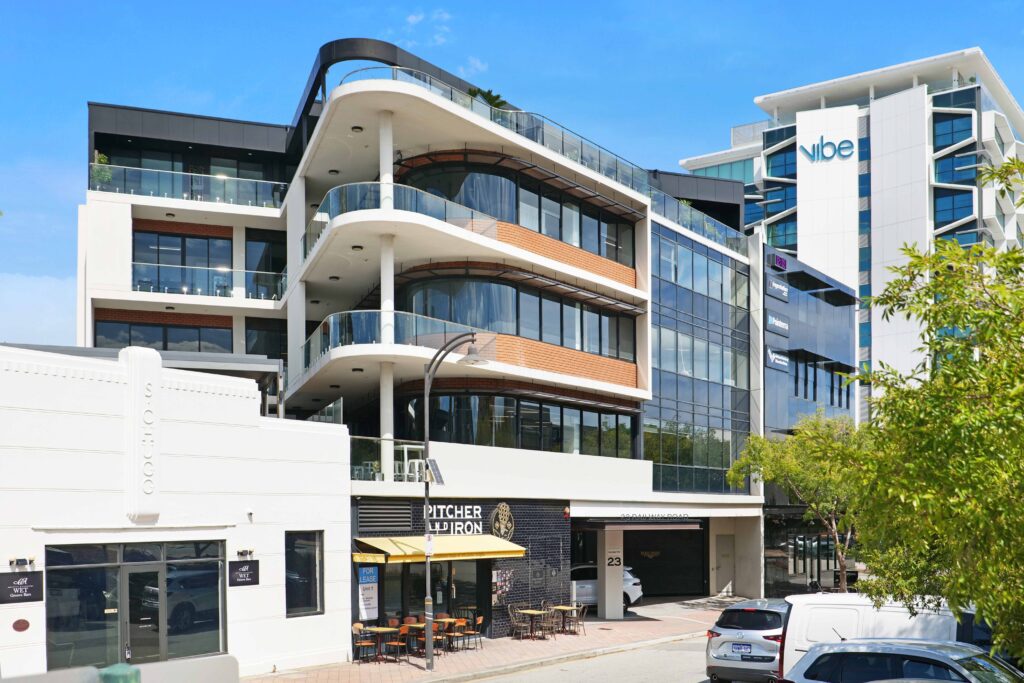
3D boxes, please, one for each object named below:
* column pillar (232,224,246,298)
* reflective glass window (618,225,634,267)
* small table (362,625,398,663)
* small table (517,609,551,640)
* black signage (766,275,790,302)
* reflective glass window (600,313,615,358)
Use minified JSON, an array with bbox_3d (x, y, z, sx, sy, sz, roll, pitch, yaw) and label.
[{"bbox_3d":[-10.764,-3.020,39.300,0.540,3.120,0.450,1,-3,-18],"label":"column pillar"},{"bbox_3d":[3.878,-3.252,33.723,0.100,1.260,1.018,-6,-10,38],"label":"reflective glass window"},{"bbox_3d":[-3.237,7.511,24.600,0.680,0.750,0.680,-3,-6,39],"label":"small table"},{"bbox_3d":[0.603,8.352,29.300,0.720,0.750,0.720,-3,-6,39],"label":"small table"},{"bbox_3d":[12.337,-2.495,46.301,0.150,0.991,2.742,-3,-4,38],"label":"black signage"},{"bbox_3d":[3.298,-0.172,34.347,0.100,1.430,0.996,-5,-7,38],"label":"reflective glass window"}]

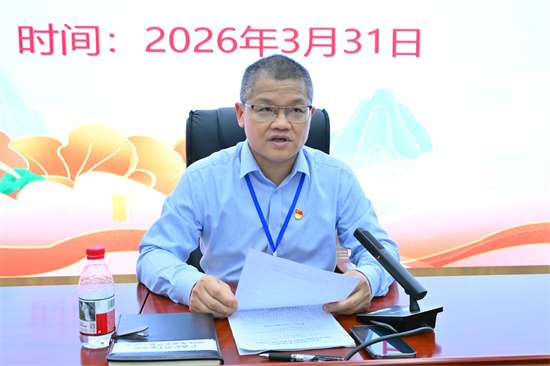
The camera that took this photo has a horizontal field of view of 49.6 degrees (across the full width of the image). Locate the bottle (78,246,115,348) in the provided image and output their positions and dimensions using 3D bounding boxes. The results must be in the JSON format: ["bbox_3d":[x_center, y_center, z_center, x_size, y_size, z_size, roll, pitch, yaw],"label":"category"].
[{"bbox_3d":[-0.314,0.199,1.046,0.064,0.178,0.064,-1,4,0],"label":"bottle"}]

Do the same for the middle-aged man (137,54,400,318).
[{"bbox_3d":[-0.020,0.350,1.410,0.640,1.280,0.680,-1,4,-5],"label":"middle-aged man"}]

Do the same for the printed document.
[{"bbox_3d":[0.040,0.205,1.170,0.245,0.150,0.290,-2,4,-9],"label":"printed document"}]

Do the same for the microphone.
[{"bbox_3d":[0.224,0.188,1.150,0.125,0.185,0.170,-5,6,-44],"label":"microphone"}]

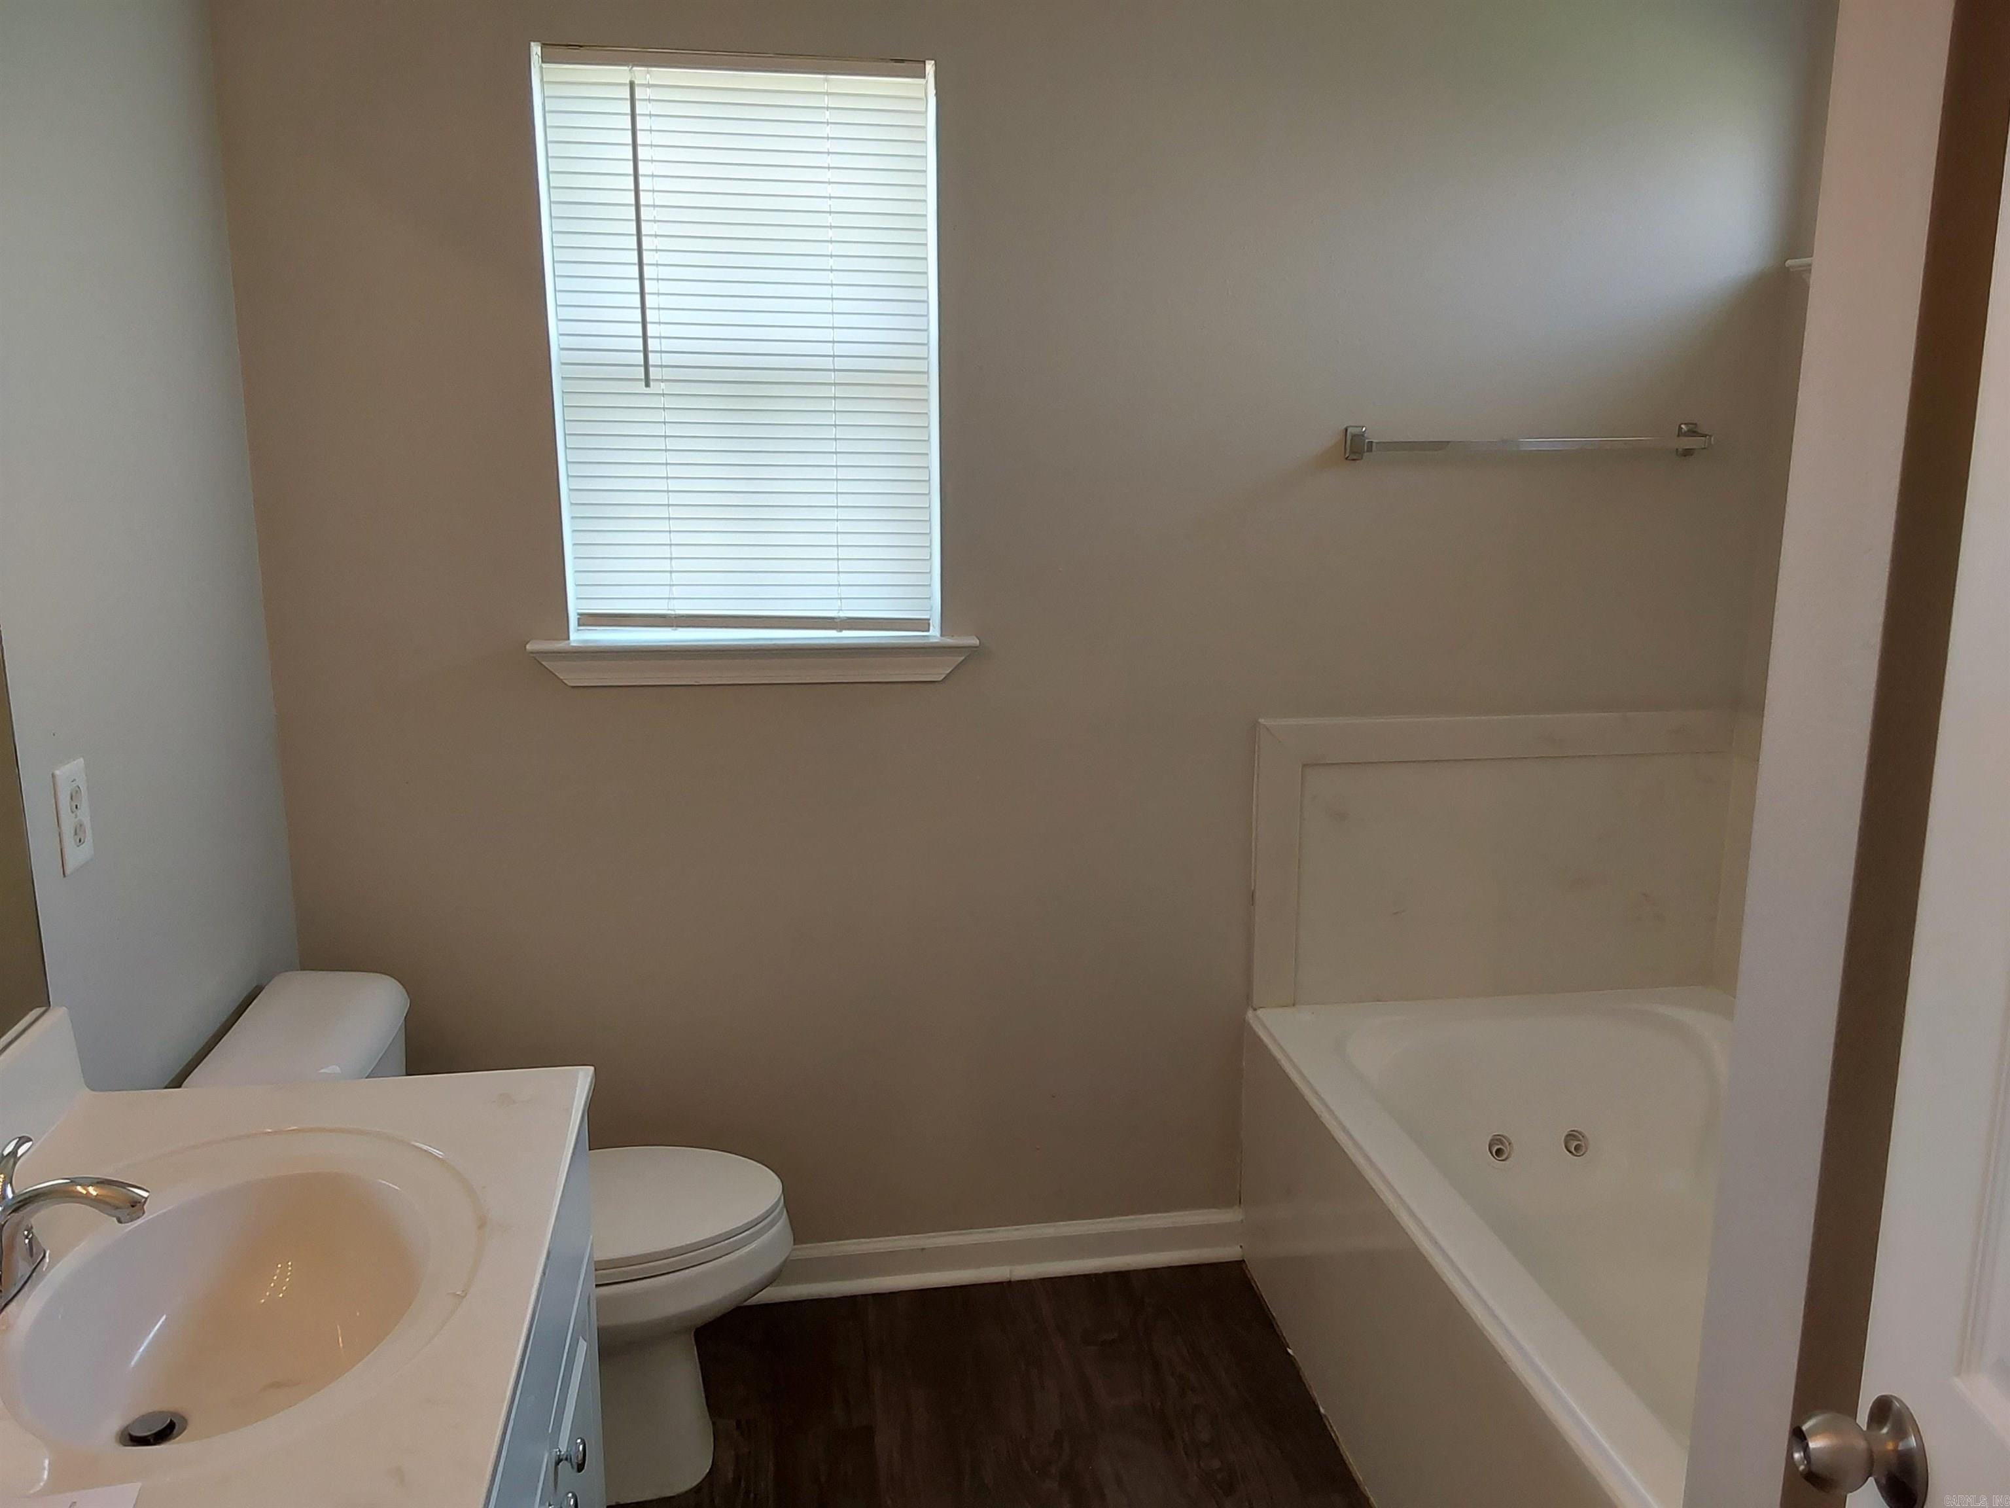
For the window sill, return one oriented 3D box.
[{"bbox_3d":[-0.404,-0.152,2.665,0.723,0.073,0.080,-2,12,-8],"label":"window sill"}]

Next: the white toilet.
[{"bbox_3d":[-0.692,0.716,2.377,0.757,0.720,0.456,-2,12,-8],"label":"white toilet"}]

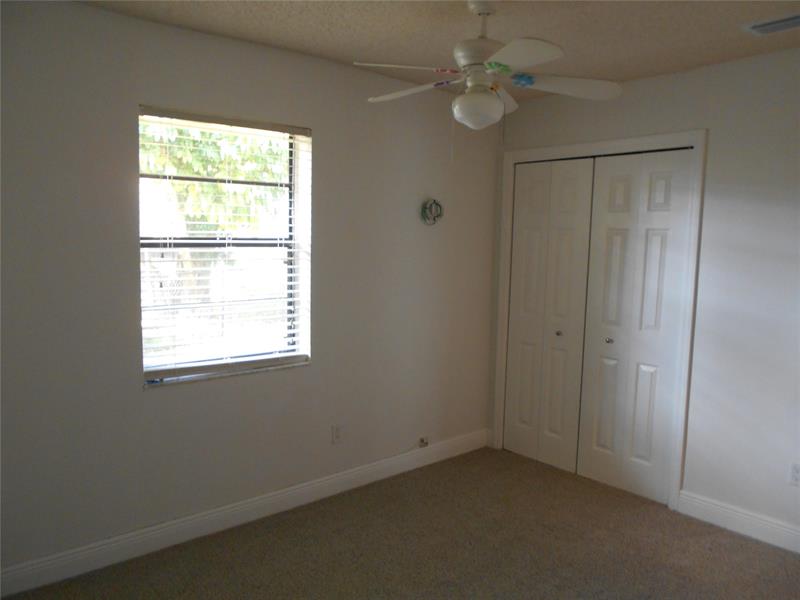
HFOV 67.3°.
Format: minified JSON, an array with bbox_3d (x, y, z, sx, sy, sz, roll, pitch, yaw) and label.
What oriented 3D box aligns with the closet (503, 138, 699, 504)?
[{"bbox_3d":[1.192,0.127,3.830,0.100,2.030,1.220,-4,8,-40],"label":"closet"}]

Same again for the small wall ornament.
[{"bbox_3d":[0.201,-0.563,3.820,0.165,0.157,0.040,-4,8,-40],"label":"small wall ornament"}]

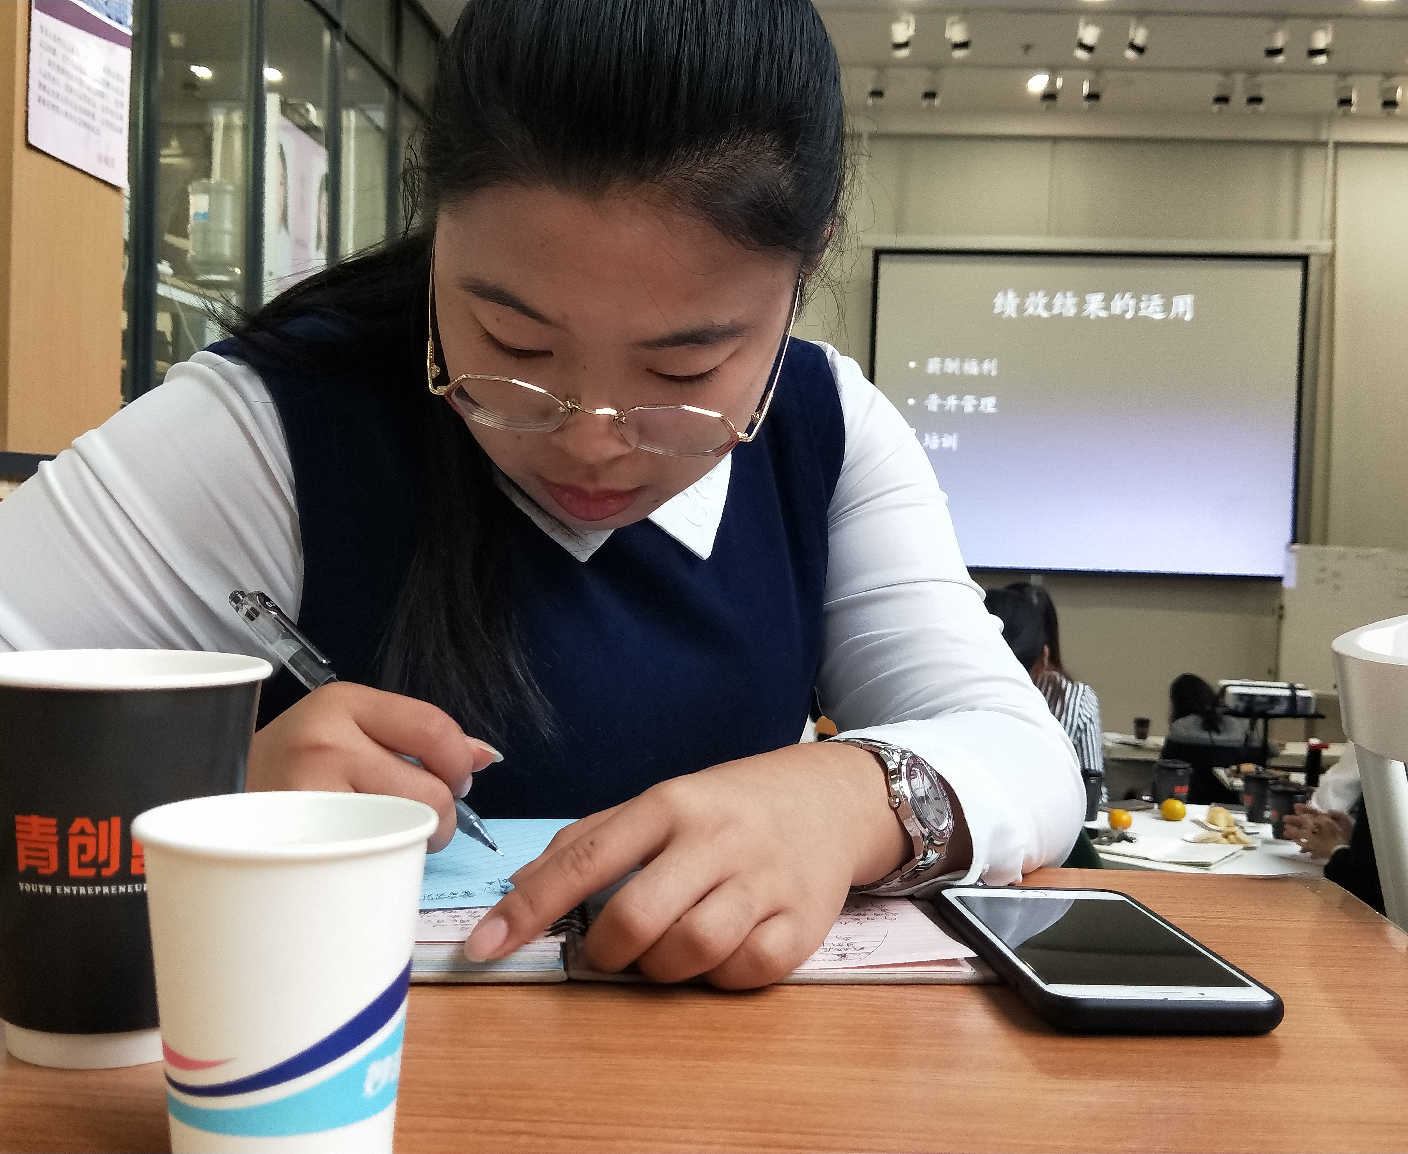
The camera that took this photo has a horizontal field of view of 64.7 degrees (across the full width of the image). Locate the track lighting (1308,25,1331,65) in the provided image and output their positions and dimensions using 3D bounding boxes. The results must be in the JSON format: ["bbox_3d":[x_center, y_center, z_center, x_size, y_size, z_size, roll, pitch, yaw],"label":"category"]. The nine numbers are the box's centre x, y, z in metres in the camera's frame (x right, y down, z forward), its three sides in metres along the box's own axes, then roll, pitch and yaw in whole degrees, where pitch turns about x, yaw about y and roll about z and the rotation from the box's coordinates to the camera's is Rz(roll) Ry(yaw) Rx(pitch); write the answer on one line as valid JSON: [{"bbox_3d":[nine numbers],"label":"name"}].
[{"bbox_3d":[3.612,-3.125,6.521,0.130,0.220,0.140,3,2,25],"label":"track lighting"}]

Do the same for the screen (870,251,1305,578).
[{"bbox_3d":[2.717,-1.173,7.985,3.060,2.288,0.050,2,1,3],"label":"screen"}]

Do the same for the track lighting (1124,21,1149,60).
[{"bbox_3d":[2.561,-3.176,6.575,0.130,0.220,0.140,1,2,-43],"label":"track lighting"}]

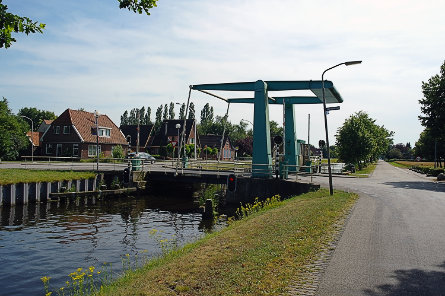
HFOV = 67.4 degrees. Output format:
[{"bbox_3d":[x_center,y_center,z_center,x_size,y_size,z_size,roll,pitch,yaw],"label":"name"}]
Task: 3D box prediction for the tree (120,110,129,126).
[{"bbox_3d":[-34.087,-4.348,116.000,2.800,17.500,2.800,0,-2,0],"label":"tree"}]

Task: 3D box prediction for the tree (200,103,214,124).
[{"bbox_3d":[-4.700,-5.250,105.000,4.300,18.100,4.000,0,-2,0],"label":"tree"}]

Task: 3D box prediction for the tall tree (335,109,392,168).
[{"bbox_3d":[18.891,-1.012,45.000,6.400,7.800,6.400,0,-2,0],"label":"tall tree"}]

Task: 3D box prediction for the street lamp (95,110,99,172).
[{"bbox_3d":[-8.900,-0.500,23.500,0.350,4.300,0.350,-1,-2,25],"label":"street lamp"}]

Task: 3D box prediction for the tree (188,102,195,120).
[{"bbox_3d":[-9.800,-5.250,105.000,2.300,18.100,2.300,0,-2,0],"label":"tree"}]

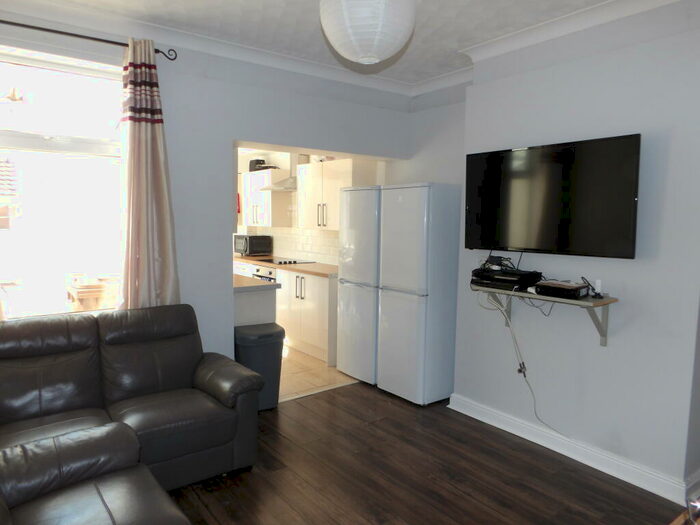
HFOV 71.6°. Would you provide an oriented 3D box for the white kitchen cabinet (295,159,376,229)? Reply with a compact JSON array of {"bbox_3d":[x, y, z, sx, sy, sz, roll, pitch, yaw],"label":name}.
[{"bbox_3d":[-0.162,-0.718,5.281,0.323,0.710,1.023,-4,7,-37],"label":"white kitchen cabinet"}]

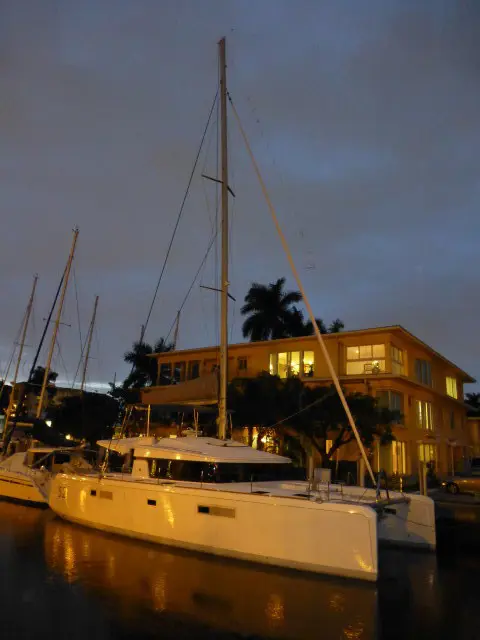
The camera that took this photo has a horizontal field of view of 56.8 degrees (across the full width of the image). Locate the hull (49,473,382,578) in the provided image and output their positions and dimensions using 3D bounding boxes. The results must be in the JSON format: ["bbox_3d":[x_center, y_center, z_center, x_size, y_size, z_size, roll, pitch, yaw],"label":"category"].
[{"bbox_3d":[-2.188,7.674,17.752,15.500,2.200,2.300,-9,-18,35],"label":"hull"}]

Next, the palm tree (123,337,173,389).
[{"bbox_3d":[-9.298,7.352,41.992,4.744,11.879,4.744,2,-15,0],"label":"palm tree"}]

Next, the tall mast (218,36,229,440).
[{"bbox_3d":[-0.887,-5.784,23.436,0.320,23.277,0.280,-12,-19,34],"label":"tall mast"}]

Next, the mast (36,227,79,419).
[{"bbox_3d":[-11.719,0.462,28.353,0.200,13.842,0.200,-7,-20,35],"label":"mast"}]

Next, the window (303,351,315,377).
[{"bbox_3d":[4.656,2.954,29.959,0.777,1.738,0.150,-9,-18,35],"label":"window"}]

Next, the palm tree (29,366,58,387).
[{"bbox_3d":[-27.033,11.681,59.142,3.716,11.051,3.716,2,-15,0],"label":"palm tree"}]

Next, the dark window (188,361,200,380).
[{"bbox_3d":[-3.686,4.132,35.948,1.308,1.725,0.150,-9,-18,35],"label":"dark window"}]

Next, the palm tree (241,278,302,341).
[{"bbox_3d":[3.022,4.851,45.199,6.549,19.293,6.549,2,-15,0],"label":"palm tree"}]

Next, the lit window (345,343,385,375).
[{"bbox_3d":[7.878,2.465,27.656,2.490,1.920,0.150,-9,-18,35],"label":"lit window"}]

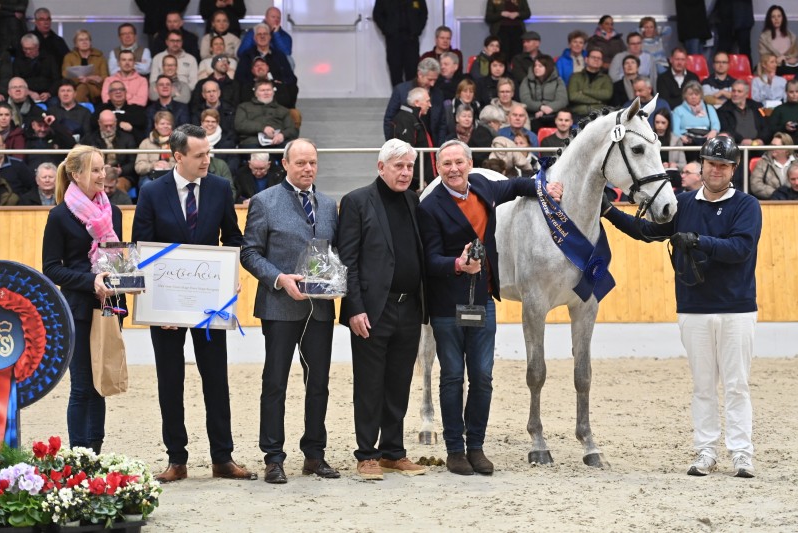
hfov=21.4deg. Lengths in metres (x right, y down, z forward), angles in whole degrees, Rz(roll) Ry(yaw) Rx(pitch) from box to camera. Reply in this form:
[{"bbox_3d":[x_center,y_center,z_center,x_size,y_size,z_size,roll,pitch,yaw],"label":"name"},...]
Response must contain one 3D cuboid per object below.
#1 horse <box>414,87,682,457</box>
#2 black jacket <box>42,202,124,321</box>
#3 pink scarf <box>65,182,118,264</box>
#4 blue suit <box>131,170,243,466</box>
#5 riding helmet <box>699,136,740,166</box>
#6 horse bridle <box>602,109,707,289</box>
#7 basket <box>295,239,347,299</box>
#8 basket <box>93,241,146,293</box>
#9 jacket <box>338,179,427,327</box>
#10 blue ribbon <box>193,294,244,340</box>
[{"bbox_3d":[0.740,0.085,12.050,0.660,2.000,2.280,-1,1,-30],"label":"horse"},{"bbox_3d":[-1.679,-0.027,11.230,0.430,0.640,0.340,-1,1,-34],"label":"black jacket"},{"bbox_3d":[-1.625,-0.227,11.150,0.260,0.430,0.250,-1,1,-34],"label":"pink scarf"},{"bbox_3d":[-1.105,0.272,11.030,0.580,1.550,0.380,0,1,-6],"label":"blue suit"},{"bbox_3d":[1.706,-0.613,11.200,0.220,0.165,0.270,0,1,9],"label":"riding helmet"},{"bbox_3d":[1.357,-0.375,11.300,0.520,0.930,0.280,1,1,30],"label":"horse bridle"},{"bbox_3d":[-0.395,0.010,10.750,0.260,0.300,0.210,0,1,-9],"label":"basket"},{"bbox_3d":[-1.454,0.000,10.980,0.260,0.270,0.200,0,1,-14],"label":"basket"},{"bbox_3d":[-0.077,-0.079,11.150,0.500,0.790,0.310,0,1,-22],"label":"jacket"},{"bbox_3d":[-0.924,0.262,10.860,0.260,0.235,0.060,3,1,-3],"label":"blue ribbon"}]

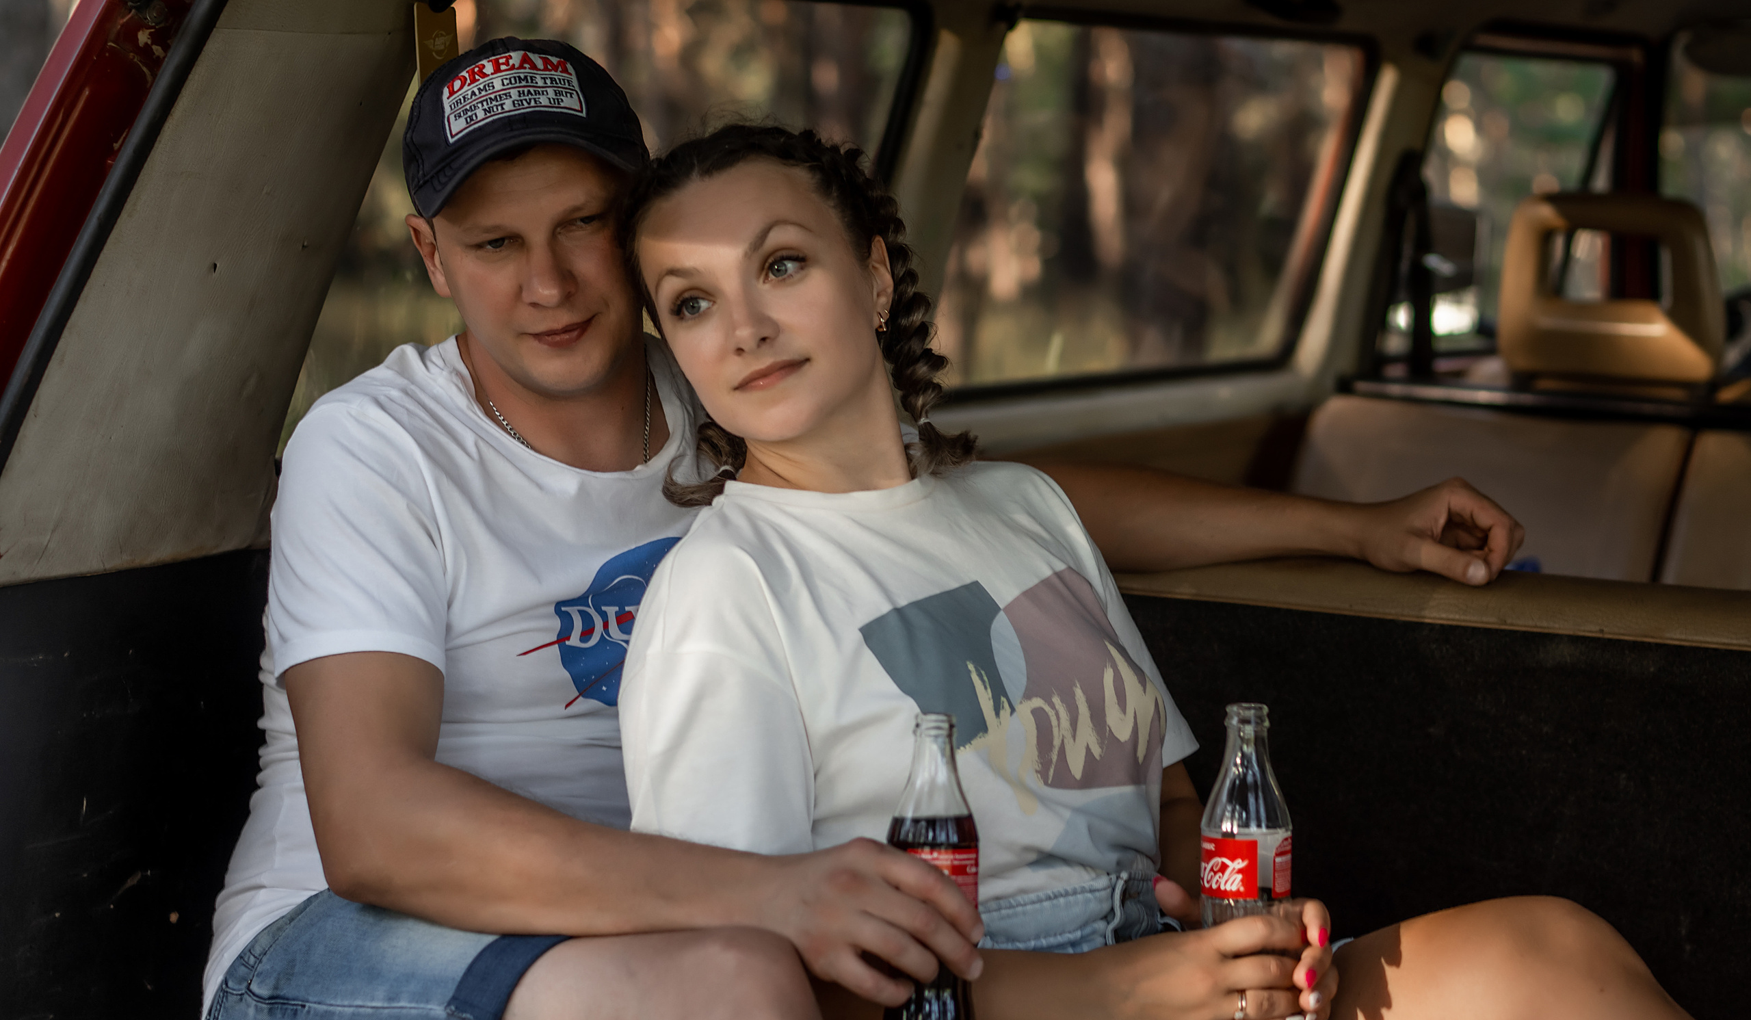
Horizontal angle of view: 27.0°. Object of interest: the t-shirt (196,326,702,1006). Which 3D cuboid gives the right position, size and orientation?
[{"bbox_3d":[-0.213,0.108,2.530,0.480,0.500,0.310,3,7,-32],"label":"t-shirt"}]

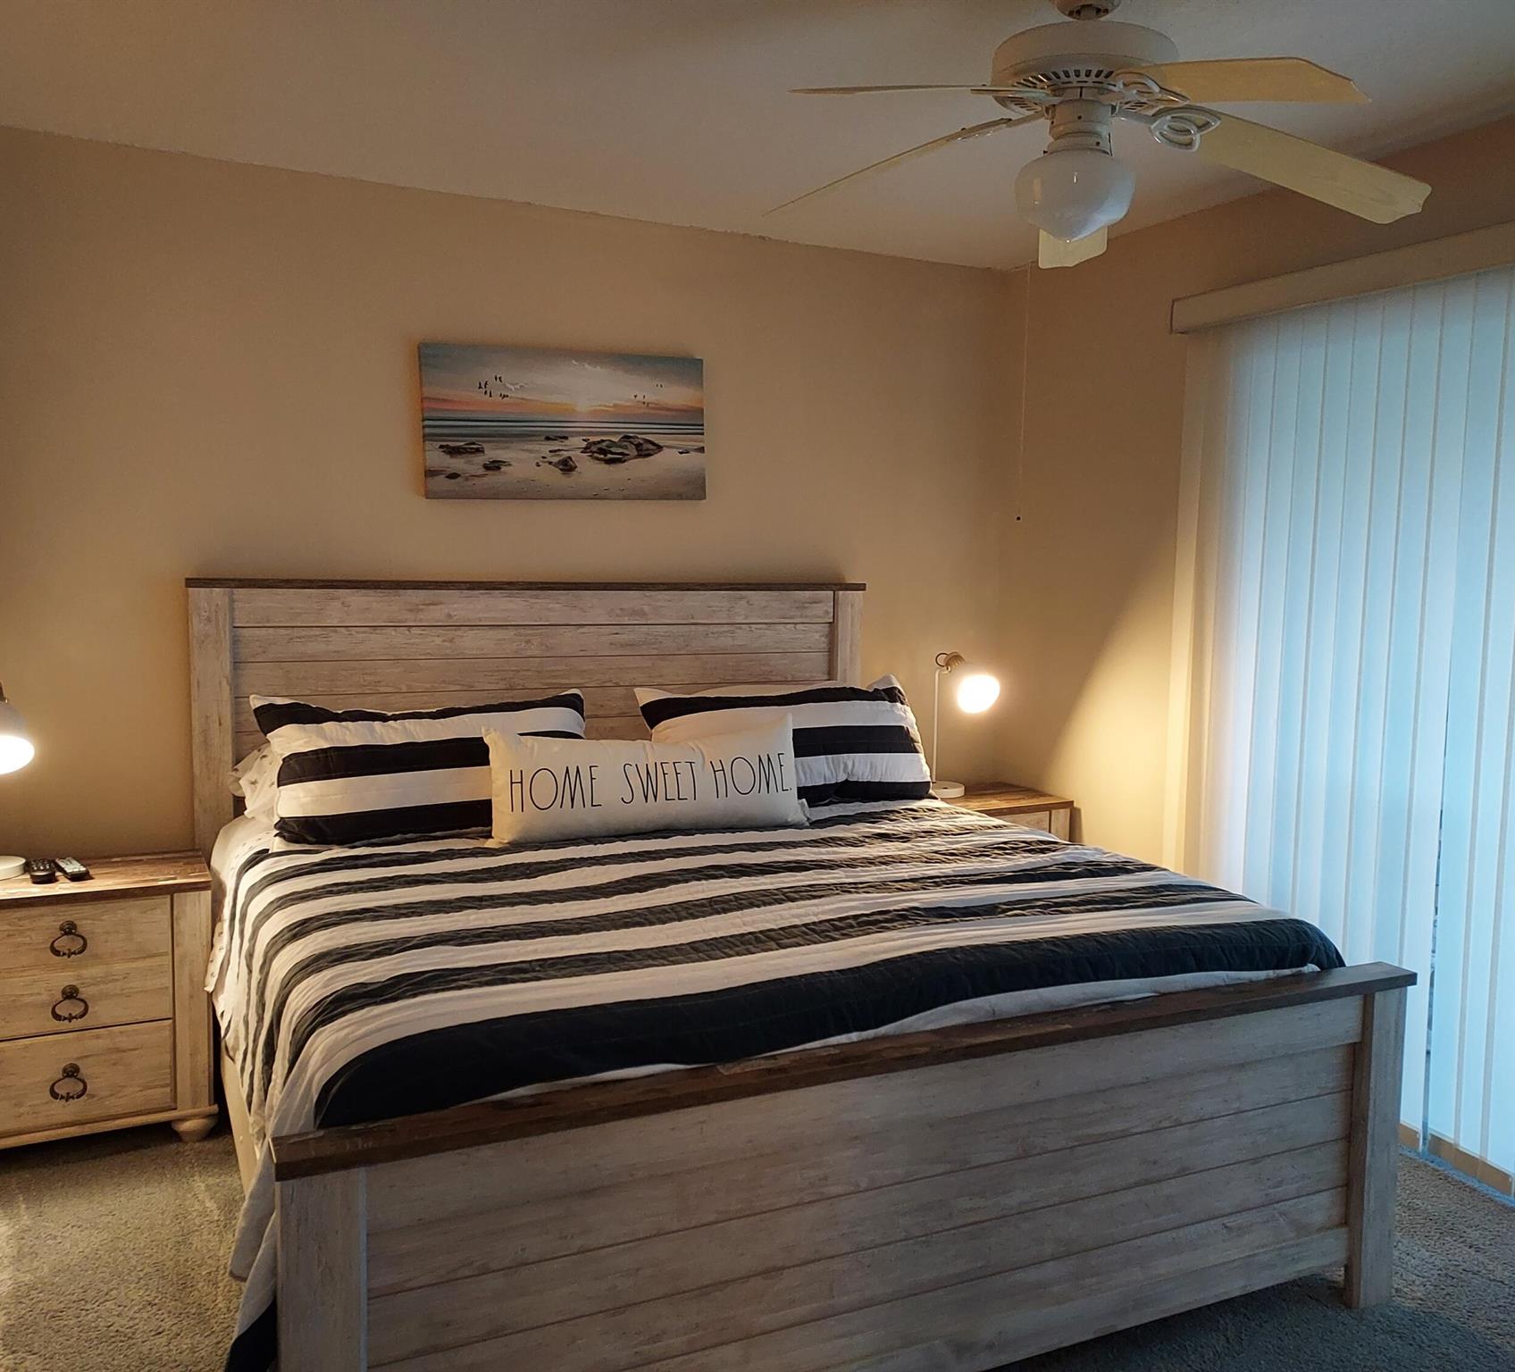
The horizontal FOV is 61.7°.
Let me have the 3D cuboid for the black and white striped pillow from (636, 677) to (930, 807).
[{"bbox_3d":[0.080,0.177,3.876,0.910,0.420,0.190,-1,-22,-25],"label":"black and white striped pillow"}]

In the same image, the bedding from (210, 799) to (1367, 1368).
[{"bbox_3d":[-0.102,0.721,2.927,2.140,0.580,1.820,-1,6,-25],"label":"bedding"}]

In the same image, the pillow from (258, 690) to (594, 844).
[{"bbox_3d":[-0.893,0.204,3.420,0.890,0.420,0.190,-1,-22,-25],"label":"pillow"}]

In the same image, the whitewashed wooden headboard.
[{"bbox_3d":[-0.616,0.363,3.939,2.084,1.364,0.090,-1,6,-25],"label":"whitewashed wooden headboard"}]

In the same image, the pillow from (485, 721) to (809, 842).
[{"bbox_3d":[-0.280,0.256,3.490,0.910,0.320,0.140,-1,-18,-25],"label":"pillow"}]

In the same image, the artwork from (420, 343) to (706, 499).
[{"bbox_3d":[-0.576,-0.795,3.888,0.884,0.443,0.035,-4,7,-25],"label":"artwork"}]

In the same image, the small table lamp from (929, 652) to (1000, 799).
[{"bbox_3d":[0.663,0.139,4.293,0.230,0.475,0.250,-1,6,-25],"label":"small table lamp"}]

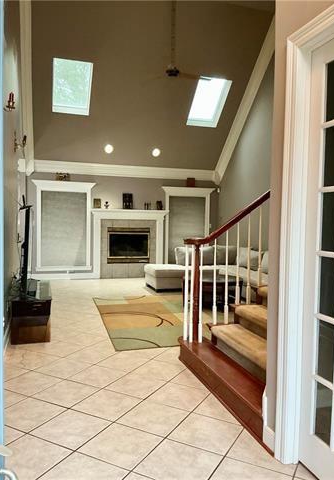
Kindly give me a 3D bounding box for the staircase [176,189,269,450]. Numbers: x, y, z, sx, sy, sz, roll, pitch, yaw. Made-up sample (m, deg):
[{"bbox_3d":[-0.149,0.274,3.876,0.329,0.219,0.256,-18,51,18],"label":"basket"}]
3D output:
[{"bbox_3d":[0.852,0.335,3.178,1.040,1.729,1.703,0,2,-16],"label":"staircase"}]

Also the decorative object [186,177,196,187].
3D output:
[{"bbox_3d":[0.612,-1.450,9.800,0.233,0.238,0.111,0,2,-16],"label":"decorative object"}]

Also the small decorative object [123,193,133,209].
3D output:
[{"bbox_3d":[-0.933,-0.934,9.375,0.231,0.386,0.091,0,2,-16],"label":"small decorative object"}]

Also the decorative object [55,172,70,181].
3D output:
[{"bbox_3d":[-2.386,-1.452,8.934,0.299,0.178,0.130,0,2,-16],"label":"decorative object"}]

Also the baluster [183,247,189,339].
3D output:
[{"bbox_3d":[0.187,0.520,3.826,0.036,0.952,0.036,0,2,-16],"label":"baluster"}]

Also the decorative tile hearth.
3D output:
[{"bbox_3d":[-0.891,0.102,9.433,1.863,1.685,0.214,0,2,-16],"label":"decorative tile hearth"}]

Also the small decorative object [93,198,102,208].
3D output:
[{"bbox_3d":[-1.638,-0.851,9.175,0.178,0.237,0.071,0,2,-16],"label":"small decorative object"}]

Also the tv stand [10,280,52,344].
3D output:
[{"bbox_3d":[-1.693,0.861,4.936,0.422,0.468,1.534,0,2,-16],"label":"tv stand"}]

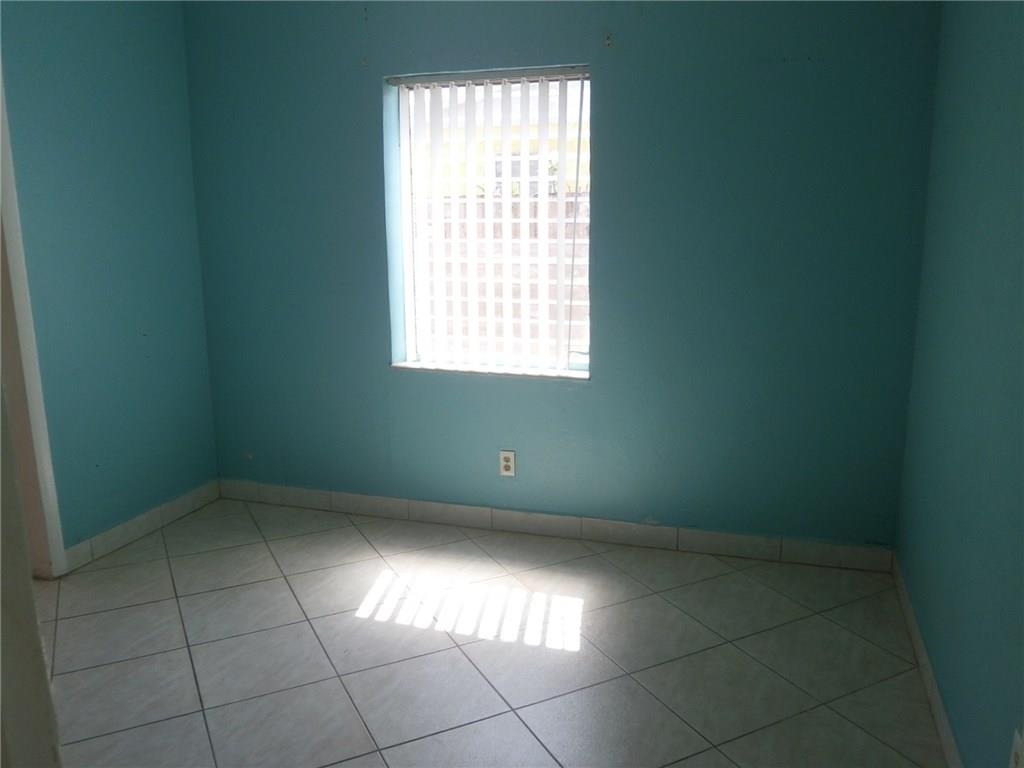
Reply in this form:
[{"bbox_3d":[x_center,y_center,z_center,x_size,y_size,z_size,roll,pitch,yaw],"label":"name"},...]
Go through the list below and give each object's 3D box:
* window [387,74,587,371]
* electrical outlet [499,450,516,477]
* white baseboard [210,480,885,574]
[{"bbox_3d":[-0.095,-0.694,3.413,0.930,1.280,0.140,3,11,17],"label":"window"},{"bbox_3d":[-0.019,0.365,3.514,0.071,0.115,0.012,3,11,17],"label":"electrical outlet"},{"bbox_3d":[0.002,0.635,3.563,3.200,0.105,0.015,3,11,17],"label":"white baseboard"}]

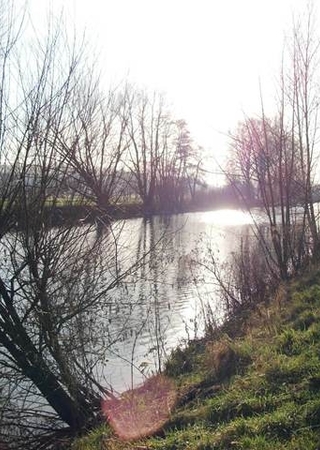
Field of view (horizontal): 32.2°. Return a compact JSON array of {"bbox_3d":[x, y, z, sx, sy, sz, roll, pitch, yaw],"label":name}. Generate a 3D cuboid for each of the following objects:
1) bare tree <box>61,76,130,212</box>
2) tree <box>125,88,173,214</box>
[{"bbox_3d":[-5.465,-6.821,47.000,5.813,11.408,5.500,0,3,0],"label":"bare tree"},{"bbox_3d":[-1.182,-7.553,57.000,4.834,12.818,4.800,0,3,0],"label":"tree"}]

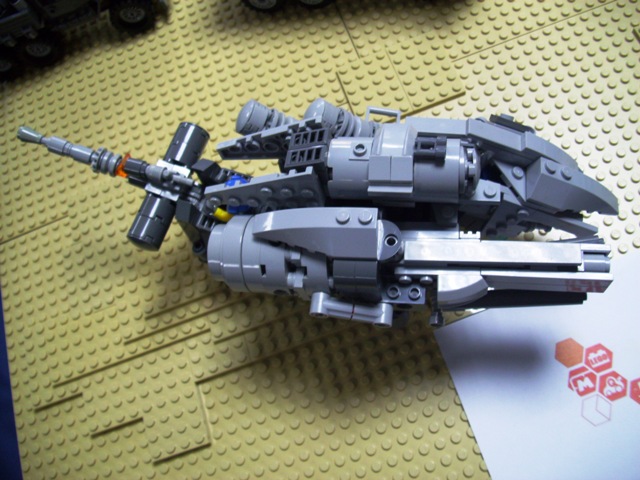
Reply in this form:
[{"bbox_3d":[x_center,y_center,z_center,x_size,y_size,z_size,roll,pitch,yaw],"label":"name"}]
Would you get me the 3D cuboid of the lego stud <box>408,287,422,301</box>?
[{"bbox_3d":[0.035,0.020,0.221,0.005,0.002,0.005,1,71,13],"label":"lego stud"}]

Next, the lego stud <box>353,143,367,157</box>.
[{"bbox_3d":[0.015,-0.033,0.218,0.005,0.002,0.005,1,66,13],"label":"lego stud"}]

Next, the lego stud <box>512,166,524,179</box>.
[{"bbox_3d":[0.079,-0.027,0.234,0.005,0.002,0.005,15,65,-14],"label":"lego stud"}]

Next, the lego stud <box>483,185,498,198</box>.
[{"bbox_3d":[0.066,-0.019,0.231,0.005,0.002,0.005,1,71,13],"label":"lego stud"}]

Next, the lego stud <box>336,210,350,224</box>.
[{"bbox_3d":[0.008,-0.008,0.209,0.005,0.002,0.005,1,71,13],"label":"lego stud"}]

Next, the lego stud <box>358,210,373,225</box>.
[{"bbox_3d":[0.016,-0.008,0.207,0.005,0.002,0.005,1,71,13],"label":"lego stud"}]

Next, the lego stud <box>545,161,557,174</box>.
[{"bbox_3d":[0.089,-0.028,0.229,0.005,0.002,0.005,15,65,-14],"label":"lego stud"}]

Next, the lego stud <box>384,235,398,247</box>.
[{"bbox_3d":[0.026,0.000,0.215,0.005,0.002,0.005,1,71,13],"label":"lego stud"}]

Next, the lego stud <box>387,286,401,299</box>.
[{"bbox_3d":[0.028,0.020,0.223,0.005,0.002,0.005,1,71,13],"label":"lego stud"}]

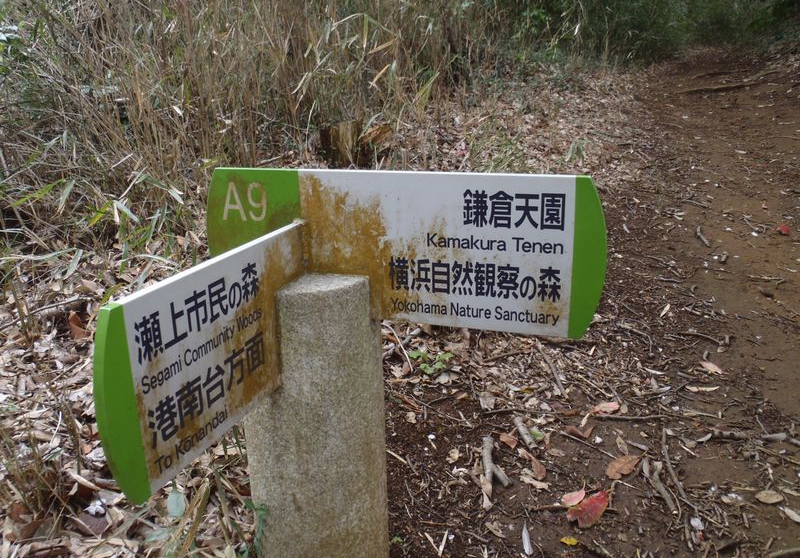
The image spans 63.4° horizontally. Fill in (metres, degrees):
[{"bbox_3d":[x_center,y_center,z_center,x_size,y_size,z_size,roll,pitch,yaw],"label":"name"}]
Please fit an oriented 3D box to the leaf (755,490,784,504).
[{"bbox_3d":[0.790,0.467,1.389,0.051,0.010,0.037,-10,21,-22],"label":"leaf"}]

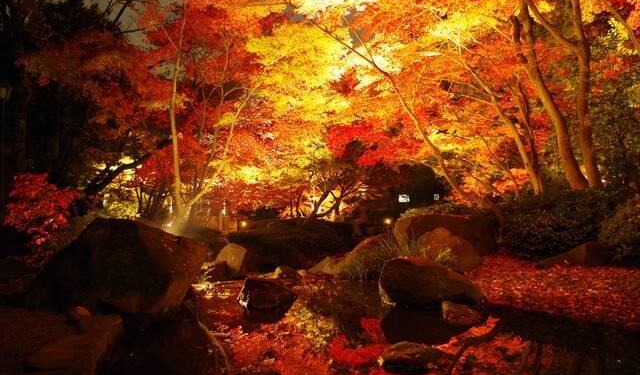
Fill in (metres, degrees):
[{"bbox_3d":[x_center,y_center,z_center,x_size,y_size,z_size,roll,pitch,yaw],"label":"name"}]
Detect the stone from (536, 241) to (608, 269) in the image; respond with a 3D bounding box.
[{"bbox_3d":[4.062,1.058,7.700,1.004,0.424,0.650,0,0,28],"label":"stone"}]

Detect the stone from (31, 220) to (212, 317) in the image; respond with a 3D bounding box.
[{"bbox_3d":[-2.602,0.974,6.150,2.110,1.151,1.400,0,0,-23],"label":"stone"}]

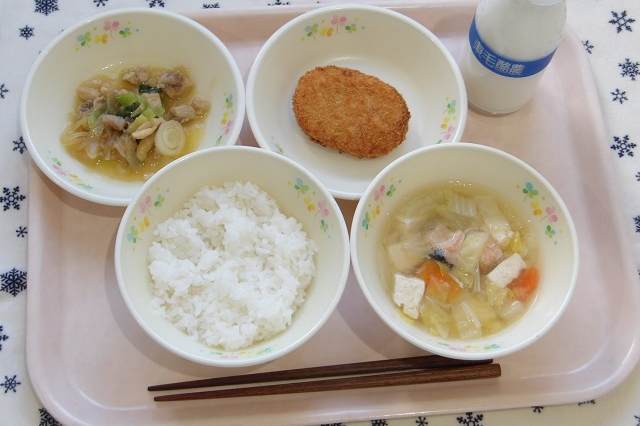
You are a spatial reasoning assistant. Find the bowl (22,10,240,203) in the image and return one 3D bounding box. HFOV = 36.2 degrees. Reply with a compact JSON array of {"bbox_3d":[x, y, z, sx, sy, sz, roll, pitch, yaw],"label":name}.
[{"bbox_3d":[-0.123,-0.065,0.659,0.147,0.038,0.147,1,68,-3],"label":"bowl"}]

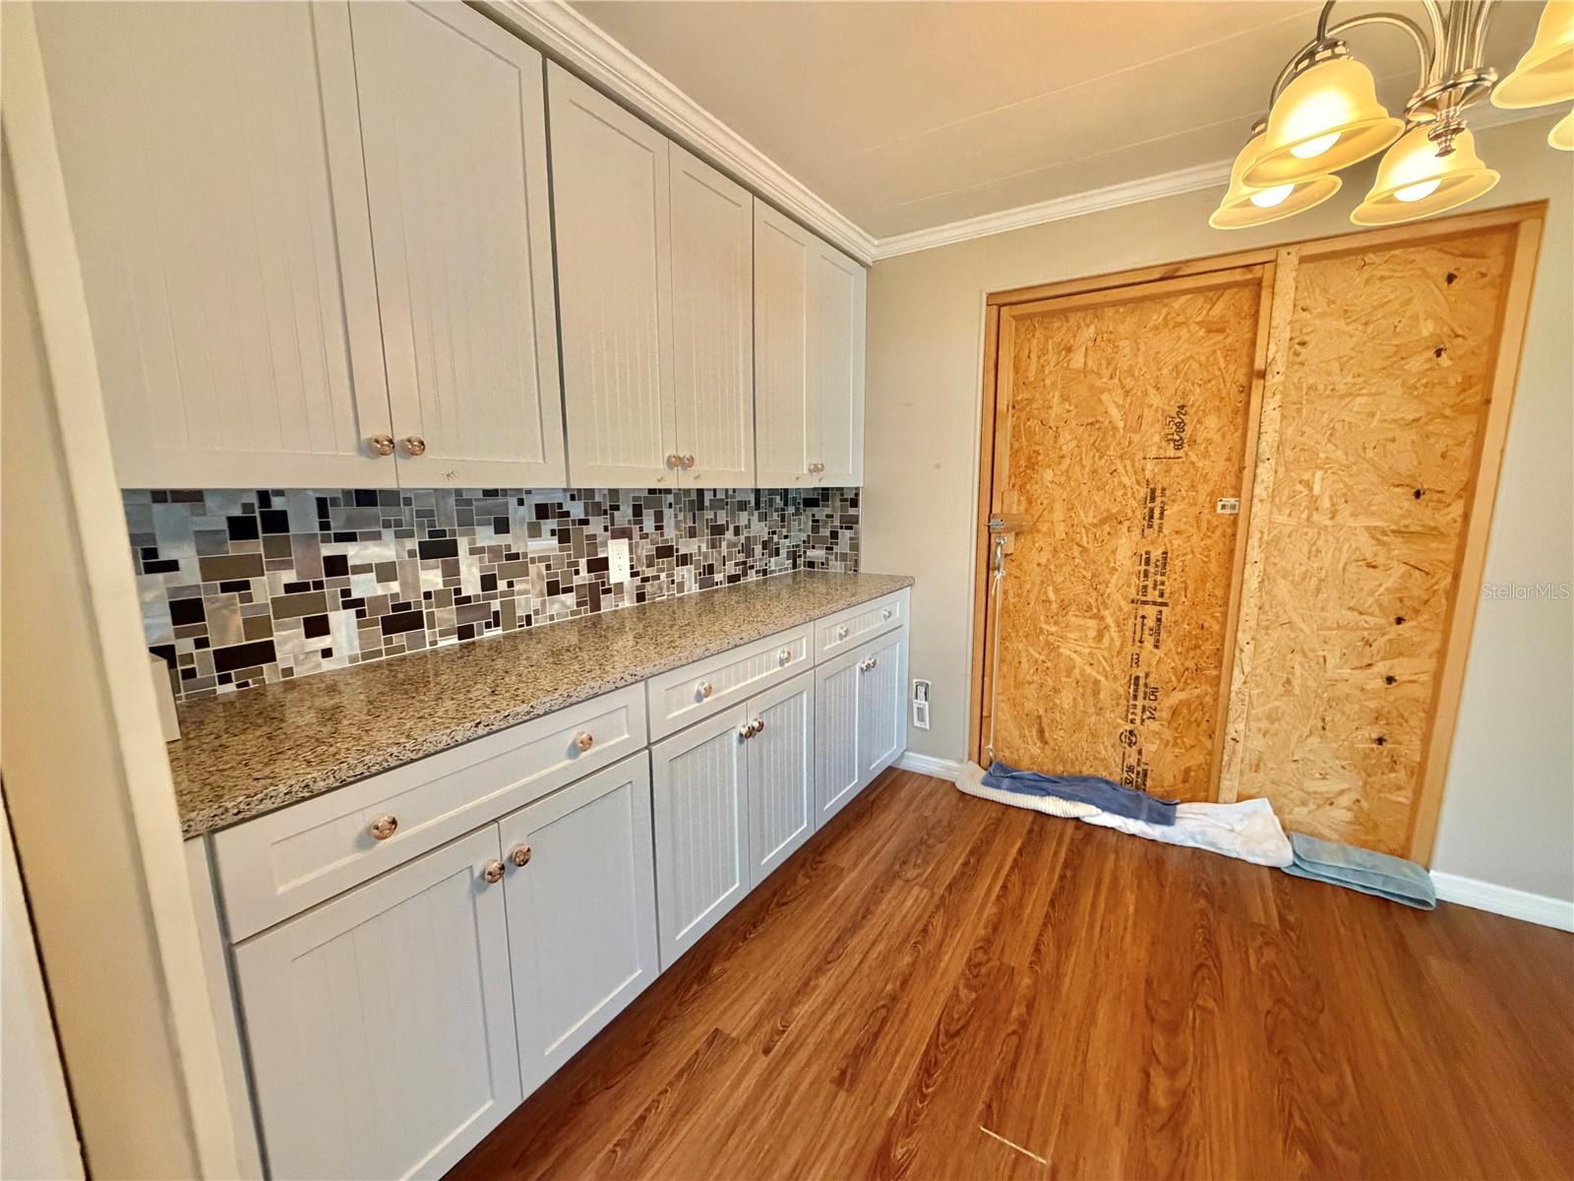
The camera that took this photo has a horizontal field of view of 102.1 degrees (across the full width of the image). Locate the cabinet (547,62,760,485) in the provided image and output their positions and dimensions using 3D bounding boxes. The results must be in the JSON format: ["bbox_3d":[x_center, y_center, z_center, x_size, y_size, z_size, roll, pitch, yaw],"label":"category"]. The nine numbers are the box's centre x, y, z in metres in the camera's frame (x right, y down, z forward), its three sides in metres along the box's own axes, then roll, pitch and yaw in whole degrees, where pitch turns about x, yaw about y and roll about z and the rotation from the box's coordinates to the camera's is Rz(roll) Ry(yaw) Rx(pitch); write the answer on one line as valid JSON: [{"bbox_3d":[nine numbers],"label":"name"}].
[{"bbox_3d":[-0.453,-0.777,1.891,0.321,0.933,0.786,6,11,32],"label":"cabinet"}]

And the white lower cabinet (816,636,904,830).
[{"bbox_3d":[0.087,0.476,2.714,0.571,0.600,0.857,6,11,32],"label":"white lower cabinet"}]

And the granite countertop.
[{"bbox_3d":[-0.343,0.107,1.963,0.579,0.035,2.469,6,11,32],"label":"granite countertop"}]

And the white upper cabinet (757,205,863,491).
[{"bbox_3d":[-0.015,-0.888,2.567,0.321,0.933,0.840,6,11,32],"label":"white upper cabinet"}]

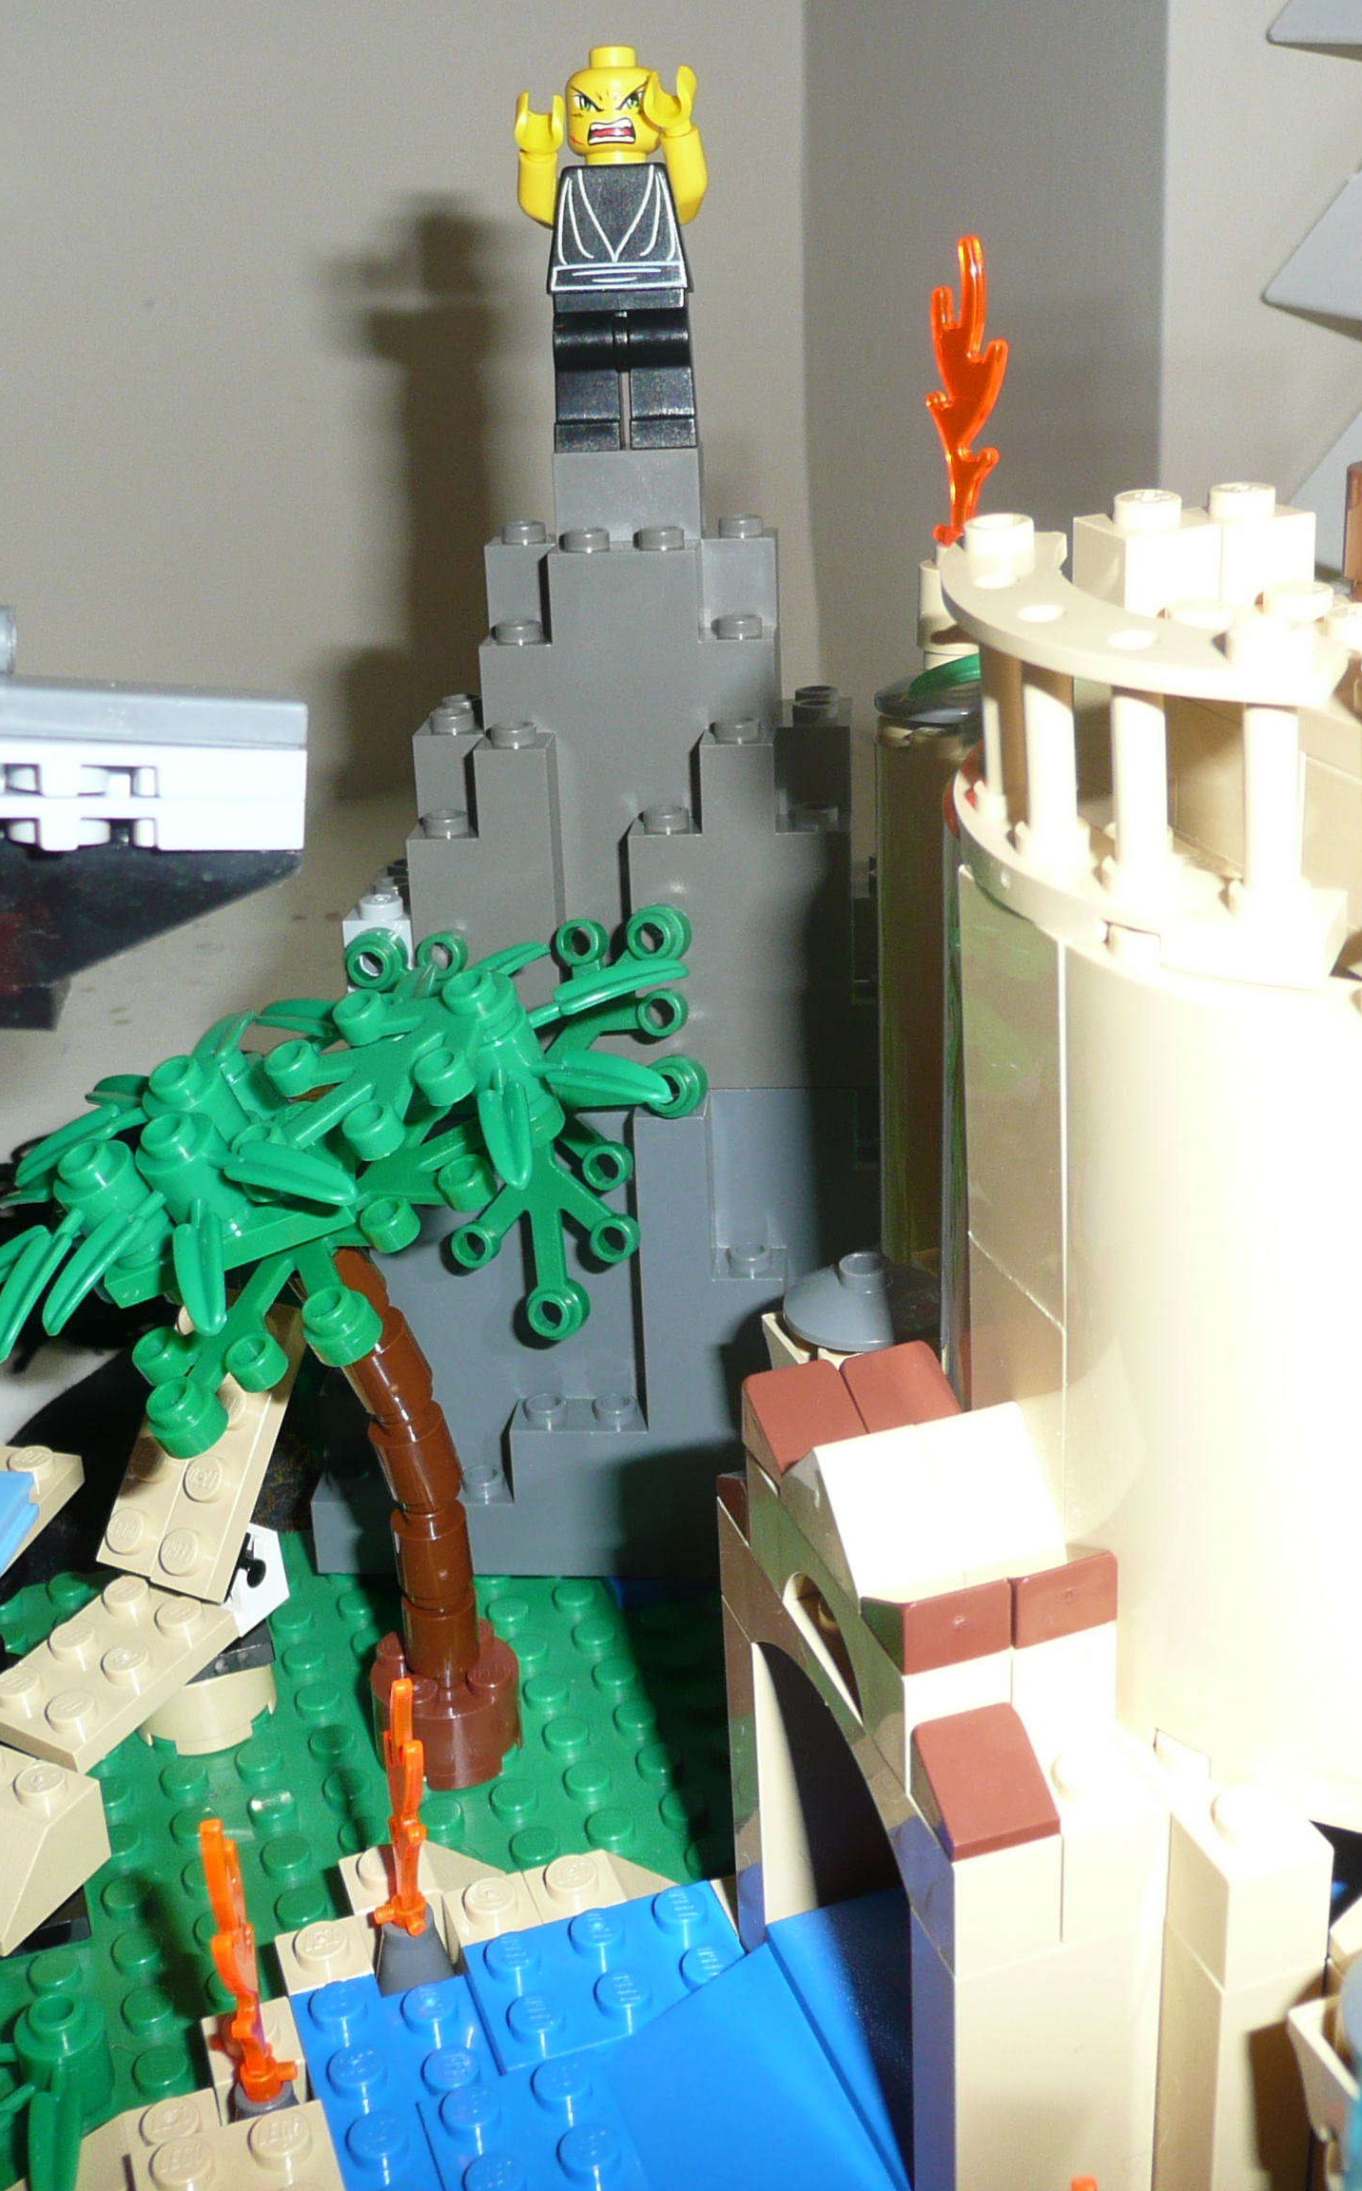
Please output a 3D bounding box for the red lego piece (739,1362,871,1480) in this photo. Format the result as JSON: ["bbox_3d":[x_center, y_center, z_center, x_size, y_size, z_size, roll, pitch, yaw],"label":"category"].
[{"bbox_3d":[0.010,0.025,0.183,0.008,0.006,0.008,-10,24,-16],"label":"red lego piece"}]

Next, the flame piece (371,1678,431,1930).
[{"bbox_3d":[-0.025,0.064,0.212,0.006,0.026,0.007,-14,25,-25],"label":"flame piece"}]

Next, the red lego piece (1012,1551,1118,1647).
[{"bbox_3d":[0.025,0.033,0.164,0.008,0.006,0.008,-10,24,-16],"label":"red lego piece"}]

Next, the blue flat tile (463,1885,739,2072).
[{"bbox_3d":[-0.006,0.080,0.214,0.024,0.005,0.016,-10,24,-16],"label":"blue flat tile"}]

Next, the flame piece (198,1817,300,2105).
[{"bbox_3d":[-0.036,0.072,0.194,0.004,0.030,0.008,-1,23,3],"label":"flame piece"}]

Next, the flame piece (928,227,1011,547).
[{"bbox_3d":[0.027,-0.065,0.220,0.008,0.028,0.004,11,27,29],"label":"flame piece"}]

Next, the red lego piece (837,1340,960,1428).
[{"bbox_3d":[0.018,0.025,0.186,0.008,0.006,0.008,-10,23,-16],"label":"red lego piece"}]

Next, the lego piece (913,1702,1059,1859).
[{"bbox_3d":[0.021,0.046,0.159,0.008,0.006,0.008,-10,24,-16],"label":"lego piece"}]

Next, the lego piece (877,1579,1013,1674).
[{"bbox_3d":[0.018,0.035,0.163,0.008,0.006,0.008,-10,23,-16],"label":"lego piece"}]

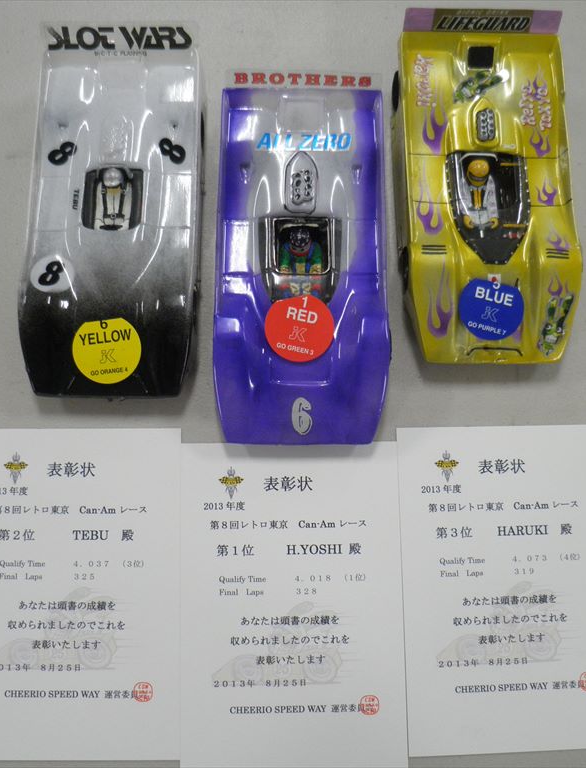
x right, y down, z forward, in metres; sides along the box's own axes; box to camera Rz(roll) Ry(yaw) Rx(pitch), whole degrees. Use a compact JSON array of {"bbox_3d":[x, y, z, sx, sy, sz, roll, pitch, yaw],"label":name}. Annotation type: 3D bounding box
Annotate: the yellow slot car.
[{"bbox_3d":[0.093,-0.092,0.392,0.083,0.037,0.162,-2,82,-2],"label":"yellow slot car"}]

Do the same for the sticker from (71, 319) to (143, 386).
[{"bbox_3d":[-0.086,-0.015,0.382,0.032,0.001,0.031,-7,96,0],"label":"sticker"}]

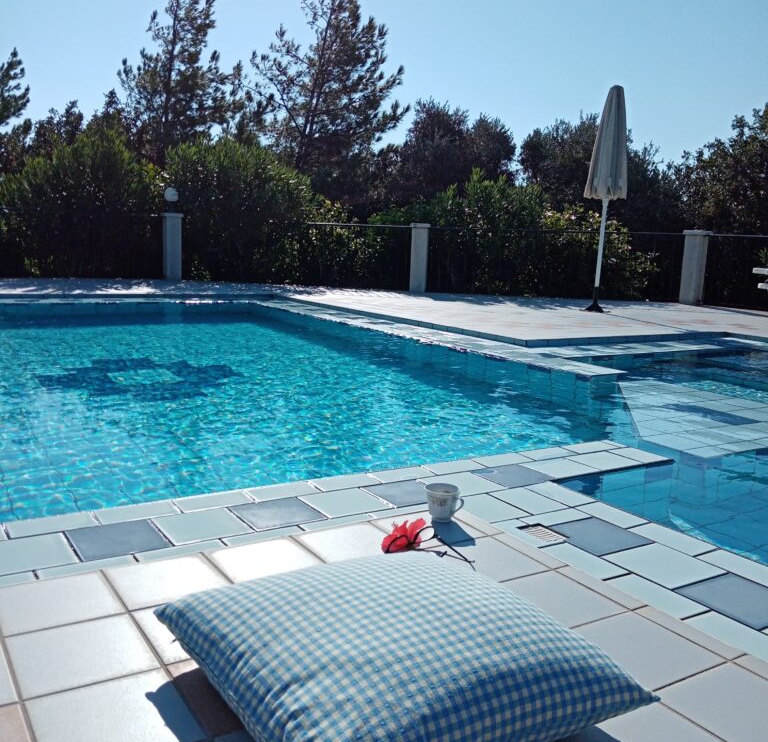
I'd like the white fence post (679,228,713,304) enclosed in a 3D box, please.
[{"bbox_3d":[4.434,-1.467,10.995,0.280,0.990,0.280,11,12,42],"label":"white fence post"}]

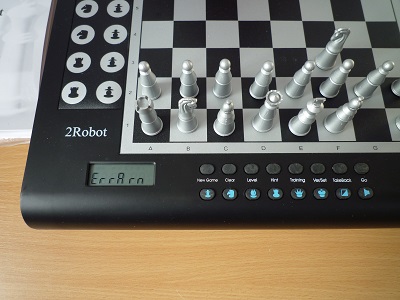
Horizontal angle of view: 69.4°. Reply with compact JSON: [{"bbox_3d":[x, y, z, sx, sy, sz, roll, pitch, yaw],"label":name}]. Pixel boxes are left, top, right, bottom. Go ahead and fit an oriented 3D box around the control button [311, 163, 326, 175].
[{"bbox_3d":[0.096,0.015,0.234,0.012,0.003,0.009,0,72,0],"label":"control button"}]

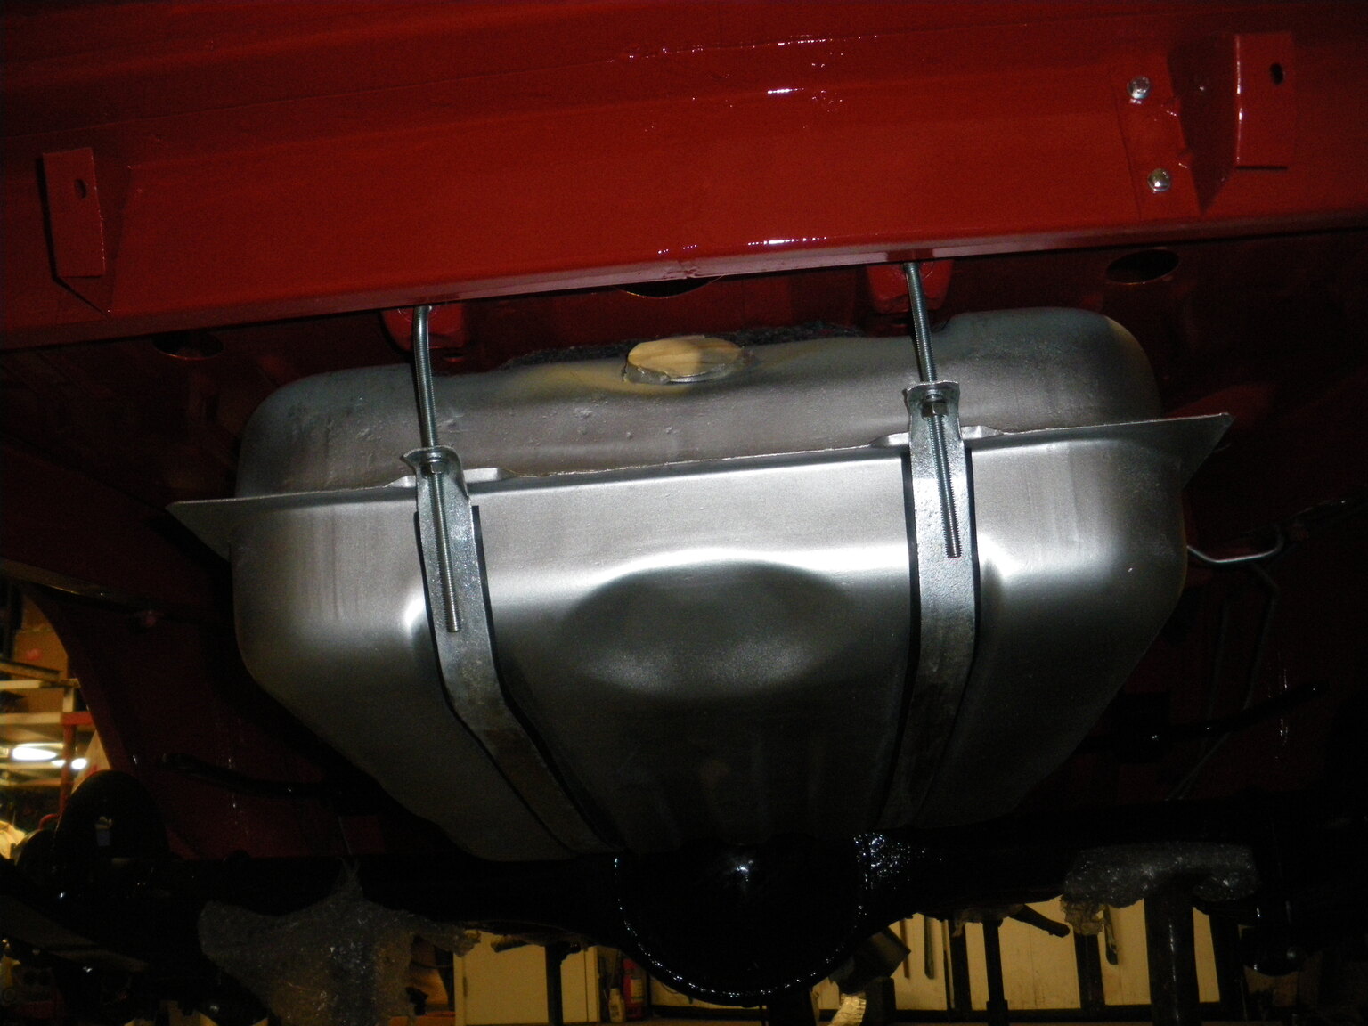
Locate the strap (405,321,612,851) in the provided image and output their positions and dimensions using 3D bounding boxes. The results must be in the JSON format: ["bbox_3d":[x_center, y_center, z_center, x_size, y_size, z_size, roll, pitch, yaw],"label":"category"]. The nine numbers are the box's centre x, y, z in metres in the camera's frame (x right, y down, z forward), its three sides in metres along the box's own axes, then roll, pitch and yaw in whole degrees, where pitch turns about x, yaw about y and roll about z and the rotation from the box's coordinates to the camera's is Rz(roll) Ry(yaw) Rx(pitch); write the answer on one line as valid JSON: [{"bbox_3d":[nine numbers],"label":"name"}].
[{"bbox_3d":[-0.151,0.095,1.317,0.056,0.325,0.630,-9,-23,1],"label":"strap"}]

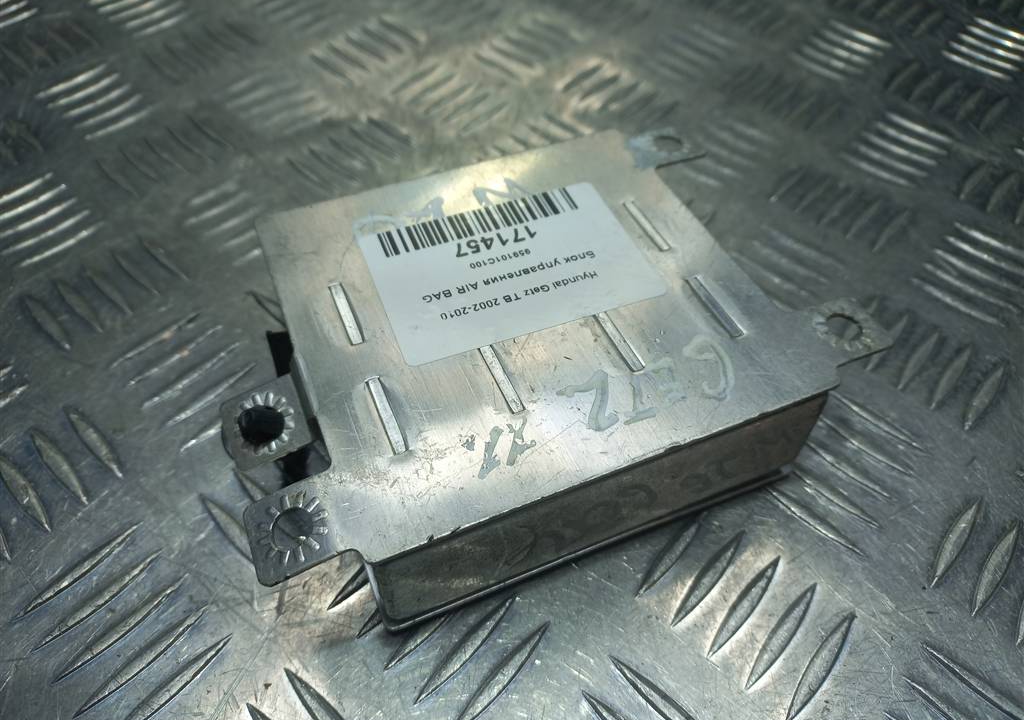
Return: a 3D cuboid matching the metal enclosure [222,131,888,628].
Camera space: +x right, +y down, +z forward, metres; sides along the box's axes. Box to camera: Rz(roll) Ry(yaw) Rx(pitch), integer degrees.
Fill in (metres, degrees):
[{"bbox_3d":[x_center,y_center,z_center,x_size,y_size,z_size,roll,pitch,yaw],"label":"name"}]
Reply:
[{"bbox_3d":[0.002,-0.004,0.170,0.128,0.034,0.092,-18,54,-15],"label":"metal enclosure"}]

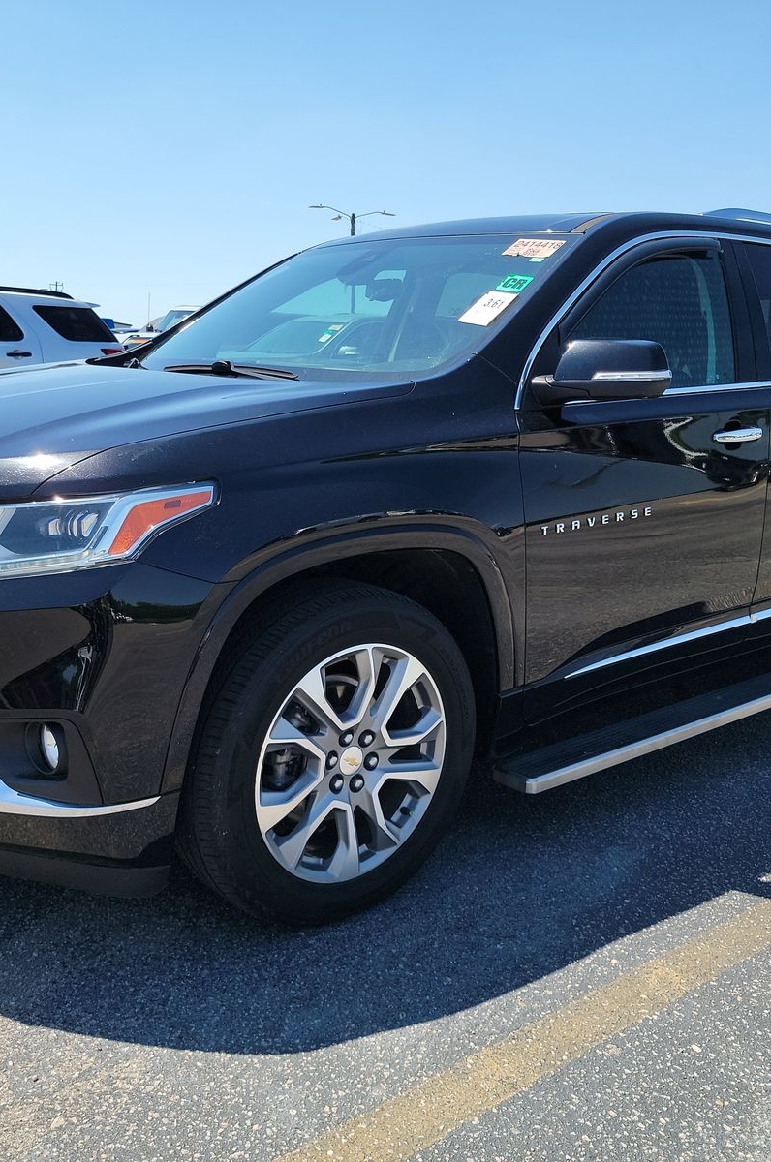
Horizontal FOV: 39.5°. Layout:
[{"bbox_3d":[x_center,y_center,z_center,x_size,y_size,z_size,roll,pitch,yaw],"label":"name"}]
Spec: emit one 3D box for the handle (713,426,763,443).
[{"bbox_3d":[1.048,-0.431,3.187,0.235,0.045,0.055,-8,14,-40],"label":"handle"}]

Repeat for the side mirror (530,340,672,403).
[{"bbox_3d":[0.520,-0.511,2.656,0.200,0.165,0.290,-8,14,-40],"label":"side mirror"}]

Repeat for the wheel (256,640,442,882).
[{"bbox_3d":[-0.118,0.396,2.476,0.545,0.545,0.190,-9,15,-41],"label":"wheel"}]

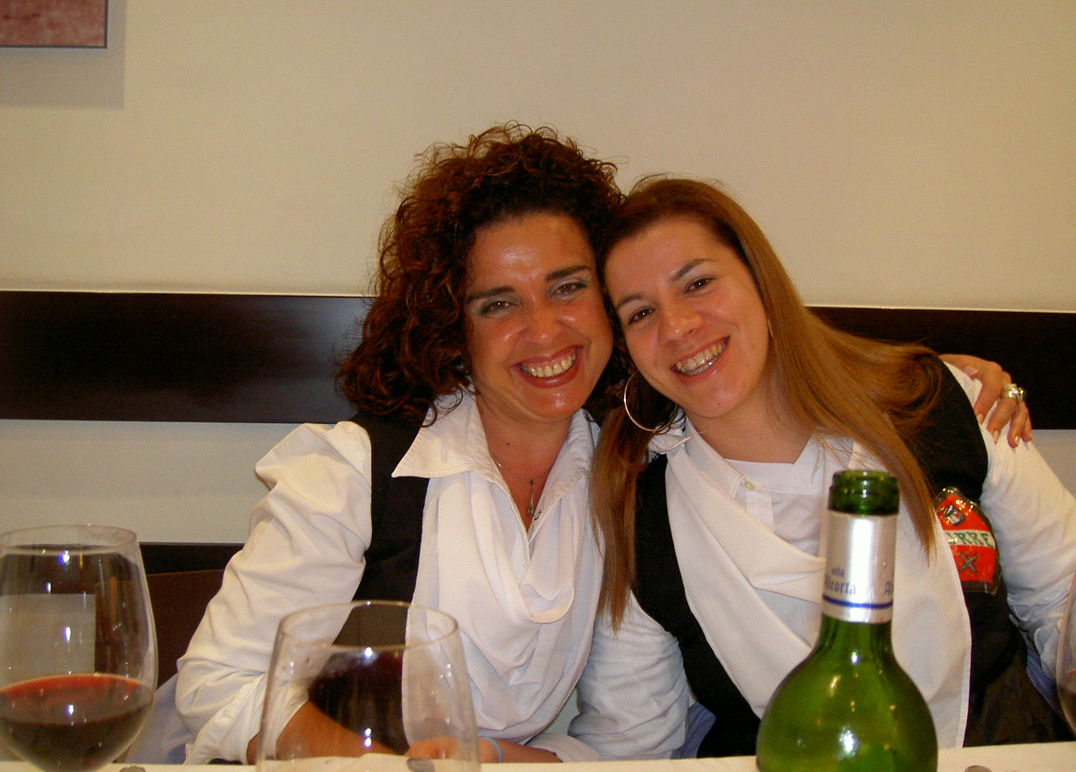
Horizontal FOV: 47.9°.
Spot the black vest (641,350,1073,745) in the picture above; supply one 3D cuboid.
[{"bbox_3d":[0.297,0.245,1.130,0.360,0.480,0.240,-14,4,11],"label":"black vest"}]

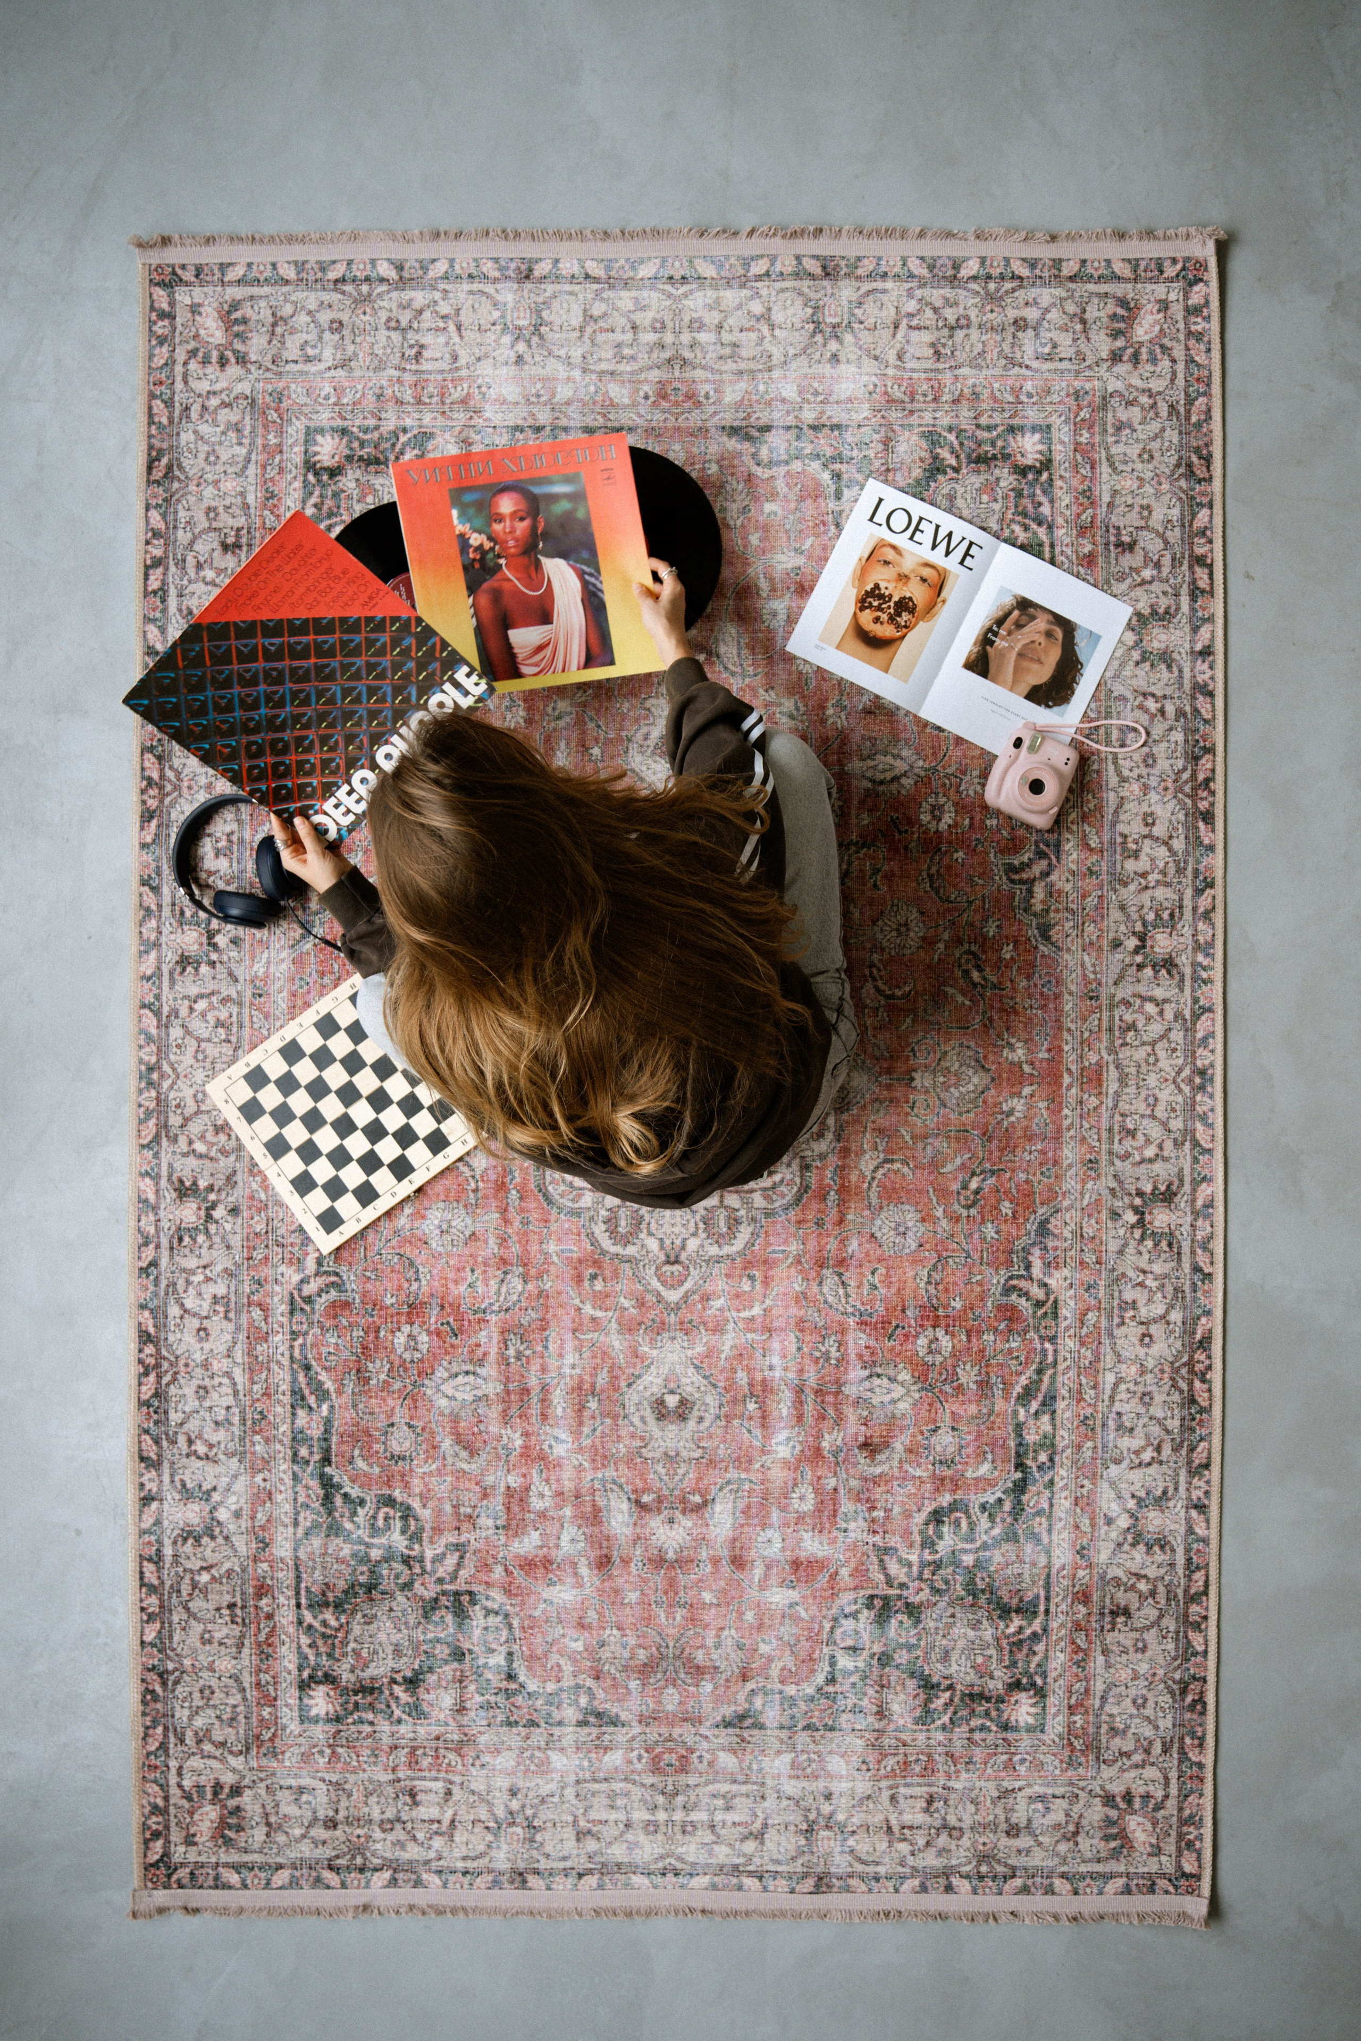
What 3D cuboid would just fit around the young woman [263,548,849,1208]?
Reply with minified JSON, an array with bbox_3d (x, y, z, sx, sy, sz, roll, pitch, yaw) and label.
[{"bbox_3d":[-0.084,-0.132,1.853,0.720,0.780,0.750,-27,90,1],"label":"young woman"}]

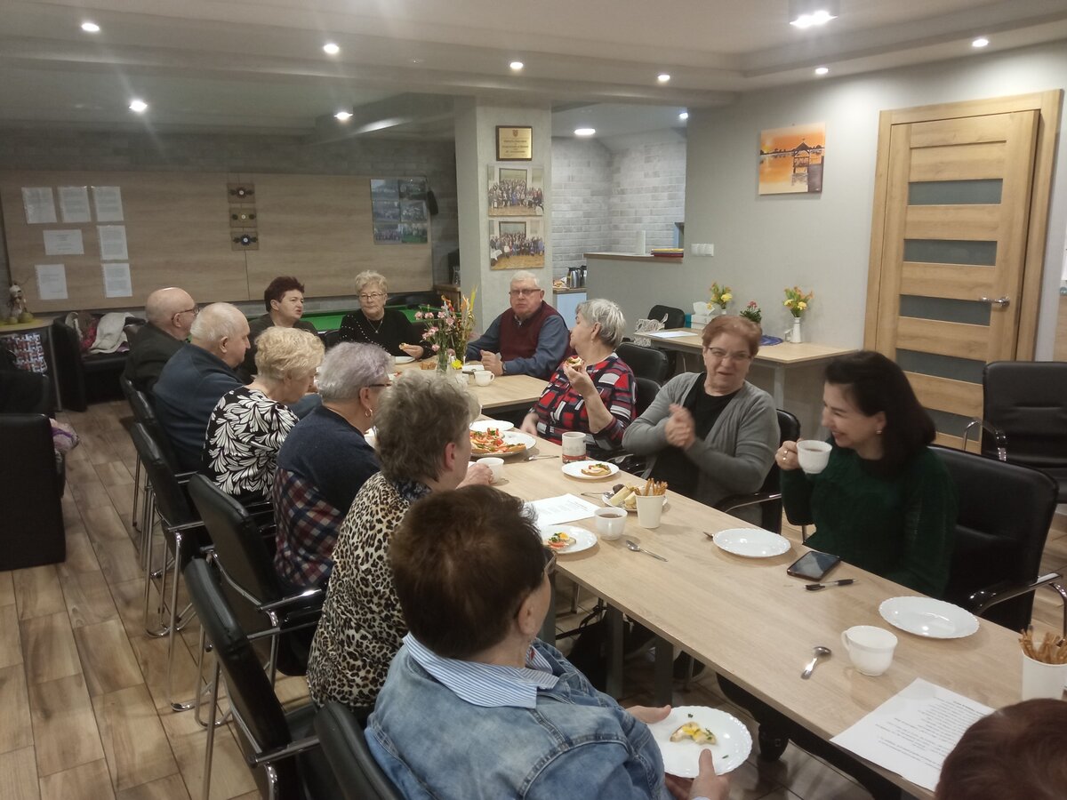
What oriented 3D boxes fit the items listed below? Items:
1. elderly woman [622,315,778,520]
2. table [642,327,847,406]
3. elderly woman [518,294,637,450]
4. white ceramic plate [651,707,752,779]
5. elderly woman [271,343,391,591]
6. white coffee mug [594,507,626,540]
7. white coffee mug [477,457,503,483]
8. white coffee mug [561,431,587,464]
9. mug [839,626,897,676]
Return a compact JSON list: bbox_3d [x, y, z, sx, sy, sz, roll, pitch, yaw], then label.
[{"bbox_3d":[0.576,0.354,2.811,0.530,1.260,0.700,11,18,44],"label":"elderly woman"},{"bbox_3d":[1.369,-0.040,5.661,0.700,0.720,1.400,-10,15,-32],"label":"table"},{"bbox_3d":[0.211,0.263,3.270,0.700,1.270,0.560,-8,14,-29],"label":"elderly woman"},{"bbox_3d":[0.283,0.605,1.457,0.195,0.022,0.195,-5,14,1],"label":"white ceramic plate"},{"bbox_3d":[-0.531,0.451,2.557,0.740,1.200,0.540,-9,15,-30],"label":"elderly woman"},{"bbox_3d":[0.217,0.347,2.318,0.096,0.067,0.090,-1,13,0],"label":"white coffee mug"},{"bbox_3d":[-0.140,0.233,2.719,0.105,0.068,0.088,-1,13,0],"label":"white coffee mug"},{"bbox_3d":[0.147,0.170,3.007,0.086,0.096,0.106,-1,12,0],"label":"white coffee mug"},{"bbox_3d":[0.643,0.483,1.592,0.104,0.066,0.092,-1,12,0],"label":"mug"}]

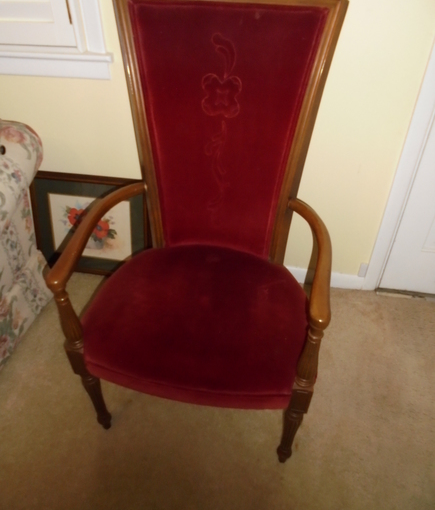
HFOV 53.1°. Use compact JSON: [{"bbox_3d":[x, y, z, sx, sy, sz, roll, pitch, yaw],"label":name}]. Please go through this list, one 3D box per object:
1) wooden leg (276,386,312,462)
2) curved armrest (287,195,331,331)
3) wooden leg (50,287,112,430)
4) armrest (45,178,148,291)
[{"bbox_3d":[0.204,0.486,1.201,0.054,0.374,0.054,7,39,8],"label":"wooden leg"},{"bbox_3d":[0.212,0.011,1.038,0.132,0.089,0.416,7,39,8],"label":"curved armrest"},{"bbox_3d":[-0.357,0.322,1.199,0.057,0.617,0.057,7,39,8],"label":"wooden leg"},{"bbox_3d":[-0.293,-0.053,1.106,0.132,0.089,0.416,7,39,8],"label":"armrest"}]

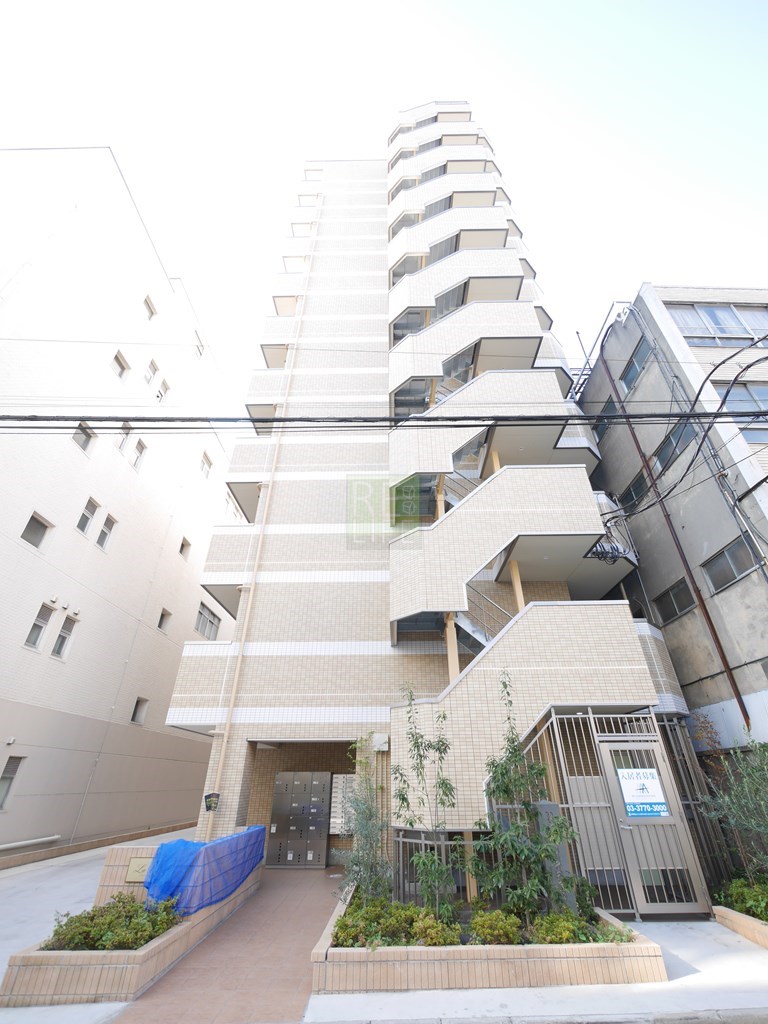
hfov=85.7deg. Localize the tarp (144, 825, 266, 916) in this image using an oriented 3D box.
[{"bbox_3d":[-2.600,5.331,6.310,0.690,0.740,2.380,-4,-32,6],"label":"tarp"}]

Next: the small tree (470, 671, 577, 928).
[{"bbox_3d":[1.740,3.647,5.563,1.220,2.820,1.050,0,-32,0],"label":"small tree"}]

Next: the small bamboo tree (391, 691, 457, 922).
[{"bbox_3d":[0.530,3.777,5.601,0.870,2.620,0.750,0,-32,0],"label":"small bamboo tree"}]

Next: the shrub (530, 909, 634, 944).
[{"bbox_3d":[2.140,4.553,4.593,1.080,0.300,0.560,0,-32,0],"label":"shrub"}]

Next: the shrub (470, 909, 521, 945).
[{"bbox_3d":[1.200,4.547,4.584,0.520,0.300,0.500,0,-32,0],"label":"shrub"}]

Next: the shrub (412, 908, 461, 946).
[{"bbox_3d":[0.570,4.537,4.567,0.500,0.300,0.480,0,-32,0],"label":"shrub"}]

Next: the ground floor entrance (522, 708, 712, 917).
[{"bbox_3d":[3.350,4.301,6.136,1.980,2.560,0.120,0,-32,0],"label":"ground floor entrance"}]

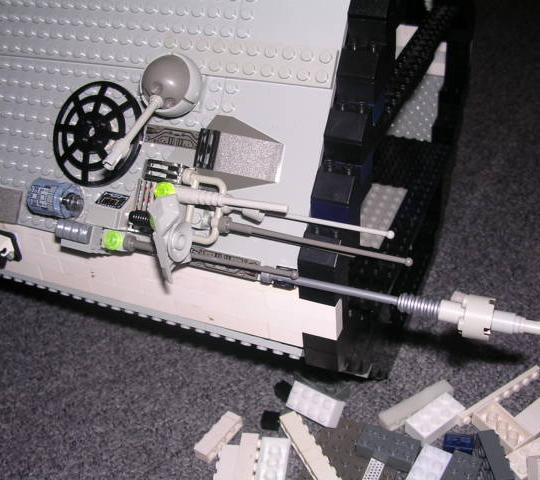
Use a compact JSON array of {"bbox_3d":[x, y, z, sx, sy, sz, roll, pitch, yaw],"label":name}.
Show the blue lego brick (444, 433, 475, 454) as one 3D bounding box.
[{"bbox_3d":[0.106,0.115,0.394,0.016,0.010,0.008,3,37,15],"label":"blue lego brick"}]

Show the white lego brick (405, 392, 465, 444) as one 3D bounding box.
[{"bbox_3d":[0.096,0.104,0.408,0.032,0.011,0.016,-28,41,-22],"label":"white lego brick"}]

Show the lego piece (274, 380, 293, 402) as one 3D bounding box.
[{"bbox_3d":[0.009,0.095,0.441,0.008,0.010,0.008,-35,44,-31],"label":"lego piece"}]

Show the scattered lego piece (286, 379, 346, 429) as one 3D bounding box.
[{"bbox_3d":[0.027,0.098,0.422,0.032,0.011,0.016,17,83,40],"label":"scattered lego piece"}]

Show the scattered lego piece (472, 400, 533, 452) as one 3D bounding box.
[{"bbox_3d":[0.132,0.108,0.396,0.016,0.011,0.032,-23,35,-20],"label":"scattered lego piece"}]

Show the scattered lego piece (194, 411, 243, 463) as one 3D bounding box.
[{"bbox_3d":[-0.031,0.117,0.419,0.011,0.008,0.032,21,47,31],"label":"scattered lego piece"}]

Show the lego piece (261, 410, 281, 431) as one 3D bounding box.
[{"bbox_3d":[0.000,0.110,0.425,0.010,0.008,0.008,4,38,16],"label":"lego piece"}]

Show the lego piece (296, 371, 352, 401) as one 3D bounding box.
[{"bbox_3d":[0.033,0.089,0.444,0.032,0.011,0.016,25,47,37],"label":"lego piece"}]

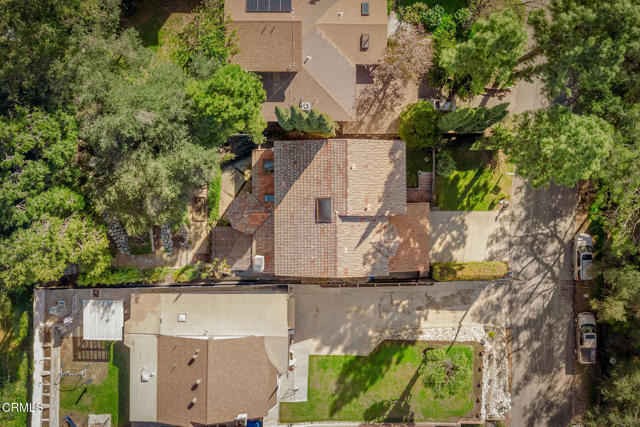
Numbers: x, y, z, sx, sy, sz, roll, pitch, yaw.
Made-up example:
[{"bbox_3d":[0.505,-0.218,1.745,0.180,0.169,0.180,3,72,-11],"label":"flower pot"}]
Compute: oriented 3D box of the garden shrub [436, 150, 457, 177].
[{"bbox_3d":[12.860,-5.080,50.600,1.900,2.000,2.400,0,90,0],"label":"garden shrub"}]

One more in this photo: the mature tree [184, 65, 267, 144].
[{"bbox_3d":[-8.580,-10.000,45.700,6.800,8.000,6.800,0,90,0],"label":"mature tree"}]

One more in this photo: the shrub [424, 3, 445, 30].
[{"bbox_3d":[11.440,-19.410,49.300,2.100,2.300,2.400,0,90,0],"label":"shrub"}]

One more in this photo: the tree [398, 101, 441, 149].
[{"bbox_3d":[9.630,-8.620,48.200,3.900,4.400,4.300,0,90,0],"label":"tree"}]

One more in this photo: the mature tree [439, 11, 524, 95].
[{"bbox_3d":[14.400,-14.100,45.200,7.200,11.500,7.200,0,90,0],"label":"mature tree"}]

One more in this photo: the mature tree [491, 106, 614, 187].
[{"bbox_3d":[19.400,-5.600,45.000,9.000,13.000,6.800,0,90,0],"label":"mature tree"}]

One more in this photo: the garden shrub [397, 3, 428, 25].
[{"bbox_3d":[9.160,-19.800,49.300,3.000,2.300,2.200,0,90,0],"label":"garden shrub"}]

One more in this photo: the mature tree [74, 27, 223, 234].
[{"bbox_3d":[-15.540,-7.170,44.600,12.800,11.000,16.800,0,90,0],"label":"mature tree"}]

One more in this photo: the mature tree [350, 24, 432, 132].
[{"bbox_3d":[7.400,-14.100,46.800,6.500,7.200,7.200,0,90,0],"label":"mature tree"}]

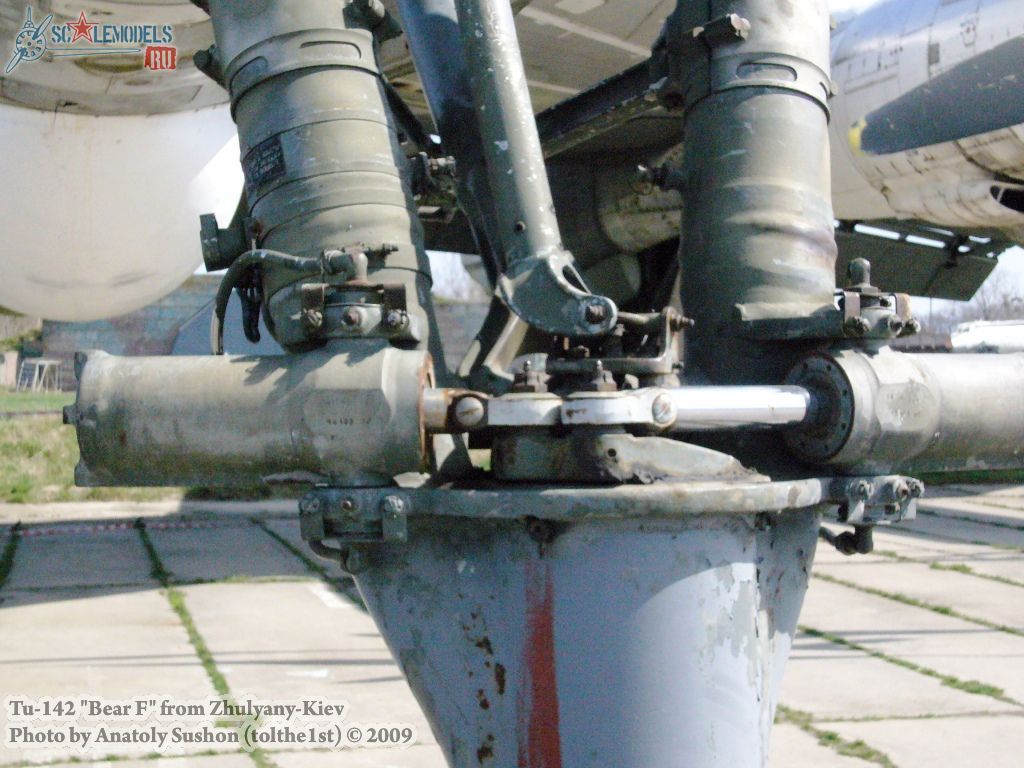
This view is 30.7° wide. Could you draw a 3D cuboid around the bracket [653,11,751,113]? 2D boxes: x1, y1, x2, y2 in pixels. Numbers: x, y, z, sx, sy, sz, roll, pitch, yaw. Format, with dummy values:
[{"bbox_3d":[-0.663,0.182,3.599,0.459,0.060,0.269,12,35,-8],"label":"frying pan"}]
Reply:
[{"bbox_3d":[0.262,-0.447,2.580,0.110,0.105,0.085,-8,-16,30],"label":"bracket"}]

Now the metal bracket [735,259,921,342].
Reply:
[{"bbox_3d":[0.403,-0.107,2.380,0.140,0.100,0.180,-1,1,-33],"label":"metal bracket"}]

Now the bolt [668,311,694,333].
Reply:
[{"bbox_3d":[0.212,-0.078,2.330,0.033,0.021,0.021,20,0,-9],"label":"bolt"}]

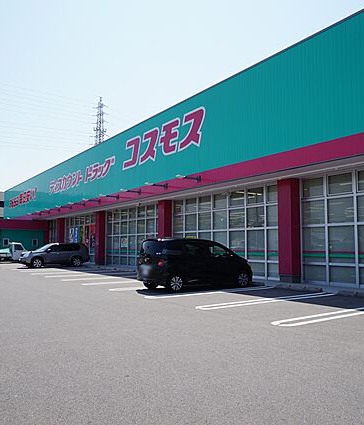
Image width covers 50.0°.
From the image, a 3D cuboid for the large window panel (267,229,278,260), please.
[{"bbox_3d":[4.078,1.404,17.011,0.080,1.370,1.040,5,-7,-37],"label":"large window panel"}]

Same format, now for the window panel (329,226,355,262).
[{"bbox_3d":[5.926,1.186,14.557,0.080,1.370,1.060,5,-7,-37],"label":"window panel"}]

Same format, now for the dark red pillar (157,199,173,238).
[{"bbox_3d":[-1.009,1.337,22.742,0.585,4.095,0.659,4,-6,-36],"label":"dark red pillar"}]

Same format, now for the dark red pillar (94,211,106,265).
[{"bbox_3d":[-6.263,1.937,29.790,0.585,4.072,0.679,4,-6,-36],"label":"dark red pillar"}]

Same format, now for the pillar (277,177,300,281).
[{"bbox_3d":[4.370,0.740,15.838,0.620,4.100,0.660,4,-6,-36],"label":"pillar"}]

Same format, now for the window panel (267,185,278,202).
[{"bbox_3d":[4.046,-0.814,16.794,0.070,0.800,1.040,5,-7,-36],"label":"window panel"}]

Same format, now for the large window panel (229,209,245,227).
[{"bbox_3d":[2.657,0.293,19.039,0.080,0.970,1.080,5,-7,-37],"label":"large window panel"}]

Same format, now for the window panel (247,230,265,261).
[{"bbox_3d":[3.303,1.466,17.555,0.070,1.370,1.100,5,-7,-36],"label":"window panel"}]

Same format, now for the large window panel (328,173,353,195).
[{"bbox_3d":[5.960,-1.080,14.758,0.080,0.800,1.060,5,-7,-37],"label":"large window panel"}]

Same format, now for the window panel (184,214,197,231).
[{"bbox_3d":[0.485,0.548,21.924,0.080,0.970,1.080,5,-7,-37],"label":"window panel"}]

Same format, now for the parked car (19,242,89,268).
[{"bbox_3d":[-8.900,2.965,27.370,4.600,1.720,1.810,4,-6,-35],"label":"parked car"}]

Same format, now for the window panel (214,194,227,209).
[{"bbox_3d":[1.965,-0.567,19.764,0.080,0.740,1.070,4,-6,-36],"label":"window panel"}]

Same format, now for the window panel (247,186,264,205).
[{"bbox_3d":[3.398,-0.778,18.161,0.080,0.800,1.080,5,-7,-37],"label":"window panel"}]

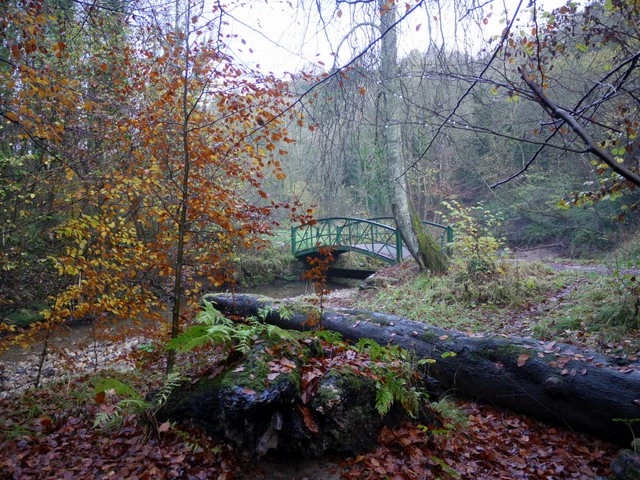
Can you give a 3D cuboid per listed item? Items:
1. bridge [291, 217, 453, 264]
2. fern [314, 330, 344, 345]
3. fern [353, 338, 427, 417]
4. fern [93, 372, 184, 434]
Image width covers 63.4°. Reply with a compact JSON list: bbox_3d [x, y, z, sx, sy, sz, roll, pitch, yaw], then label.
[{"bbox_3d":[1.941,-0.127,21.983,3.129,1.664,6.538,-2,3,-40],"label":"bridge"},{"bbox_3d":[0.065,0.744,3.950,0.207,0.110,0.200,0,2,0],"label":"fern"},{"bbox_3d":[0.483,0.963,3.600,0.472,0.517,0.450,0,2,0],"label":"fern"},{"bbox_3d":[-1.315,1.184,3.750,0.646,0.380,0.600,0,2,0],"label":"fern"}]

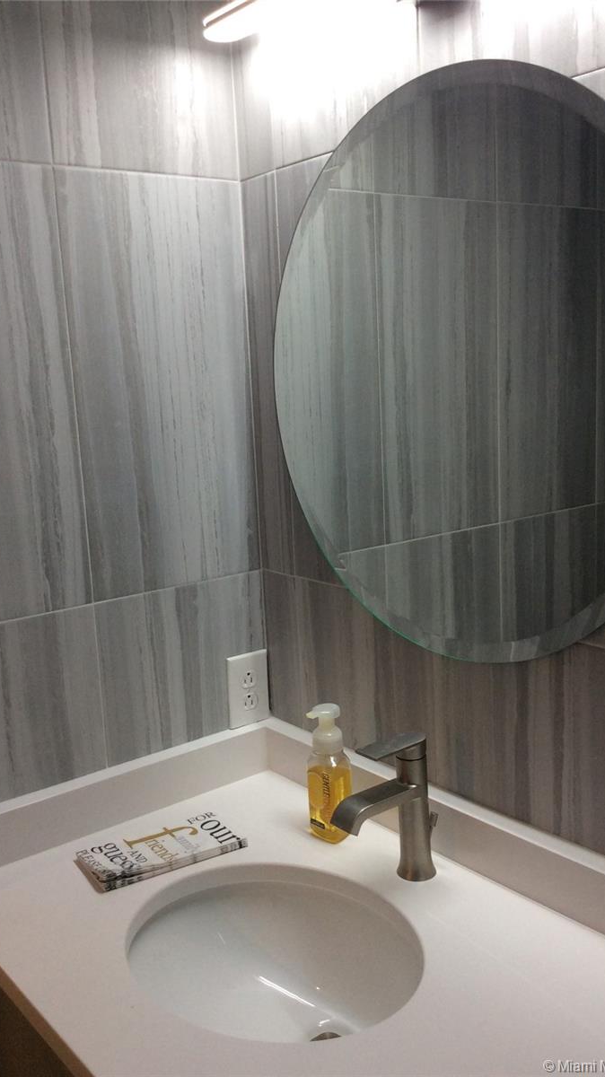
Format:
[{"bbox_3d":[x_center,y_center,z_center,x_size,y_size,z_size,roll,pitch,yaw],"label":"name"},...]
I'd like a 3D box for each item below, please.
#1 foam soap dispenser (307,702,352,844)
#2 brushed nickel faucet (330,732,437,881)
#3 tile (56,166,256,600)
[{"bbox_3d":[0.035,0.328,1.391,0.059,0.190,0.052,-9,12,-32],"label":"foam soap dispenser"},{"bbox_3d":[0.111,0.348,1.256,0.165,0.191,0.052,-11,13,-37],"label":"brushed nickel faucet"},{"bbox_3d":[-0.203,-0.226,1.489,0.305,0.610,0.010,-11,13,-37],"label":"tile"}]

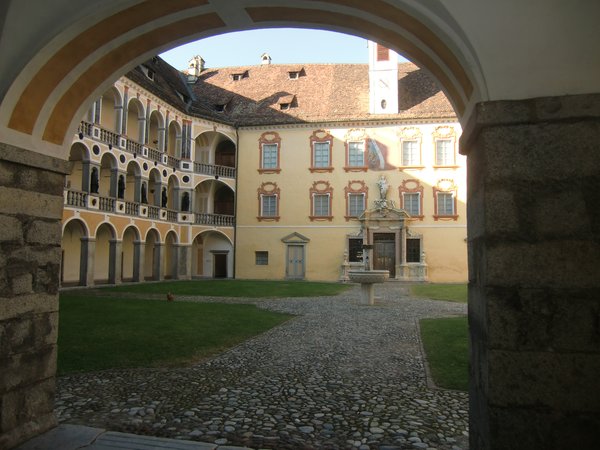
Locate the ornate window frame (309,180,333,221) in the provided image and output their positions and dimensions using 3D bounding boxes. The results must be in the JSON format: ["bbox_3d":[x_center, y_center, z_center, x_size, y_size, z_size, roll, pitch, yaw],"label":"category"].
[{"bbox_3d":[1.781,-2.048,35.274,2.040,3.446,0.270,0,-5,8],"label":"ornate window frame"}]

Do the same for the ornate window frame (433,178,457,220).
[{"bbox_3d":[11.444,-1.941,32.497,1.958,3.253,0.300,0,-5,7],"label":"ornate window frame"}]

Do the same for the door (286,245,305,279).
[{"bbox_3d":[-0.311,3.001,33.606,1.362,2.679,0.200,0,-5,7],"label":"door"}]

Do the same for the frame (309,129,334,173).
[{"bbox_3d":[1.841,-6.337,35.625,2.198,3.786,0.270,0,-5,8],"label":"frame"}]

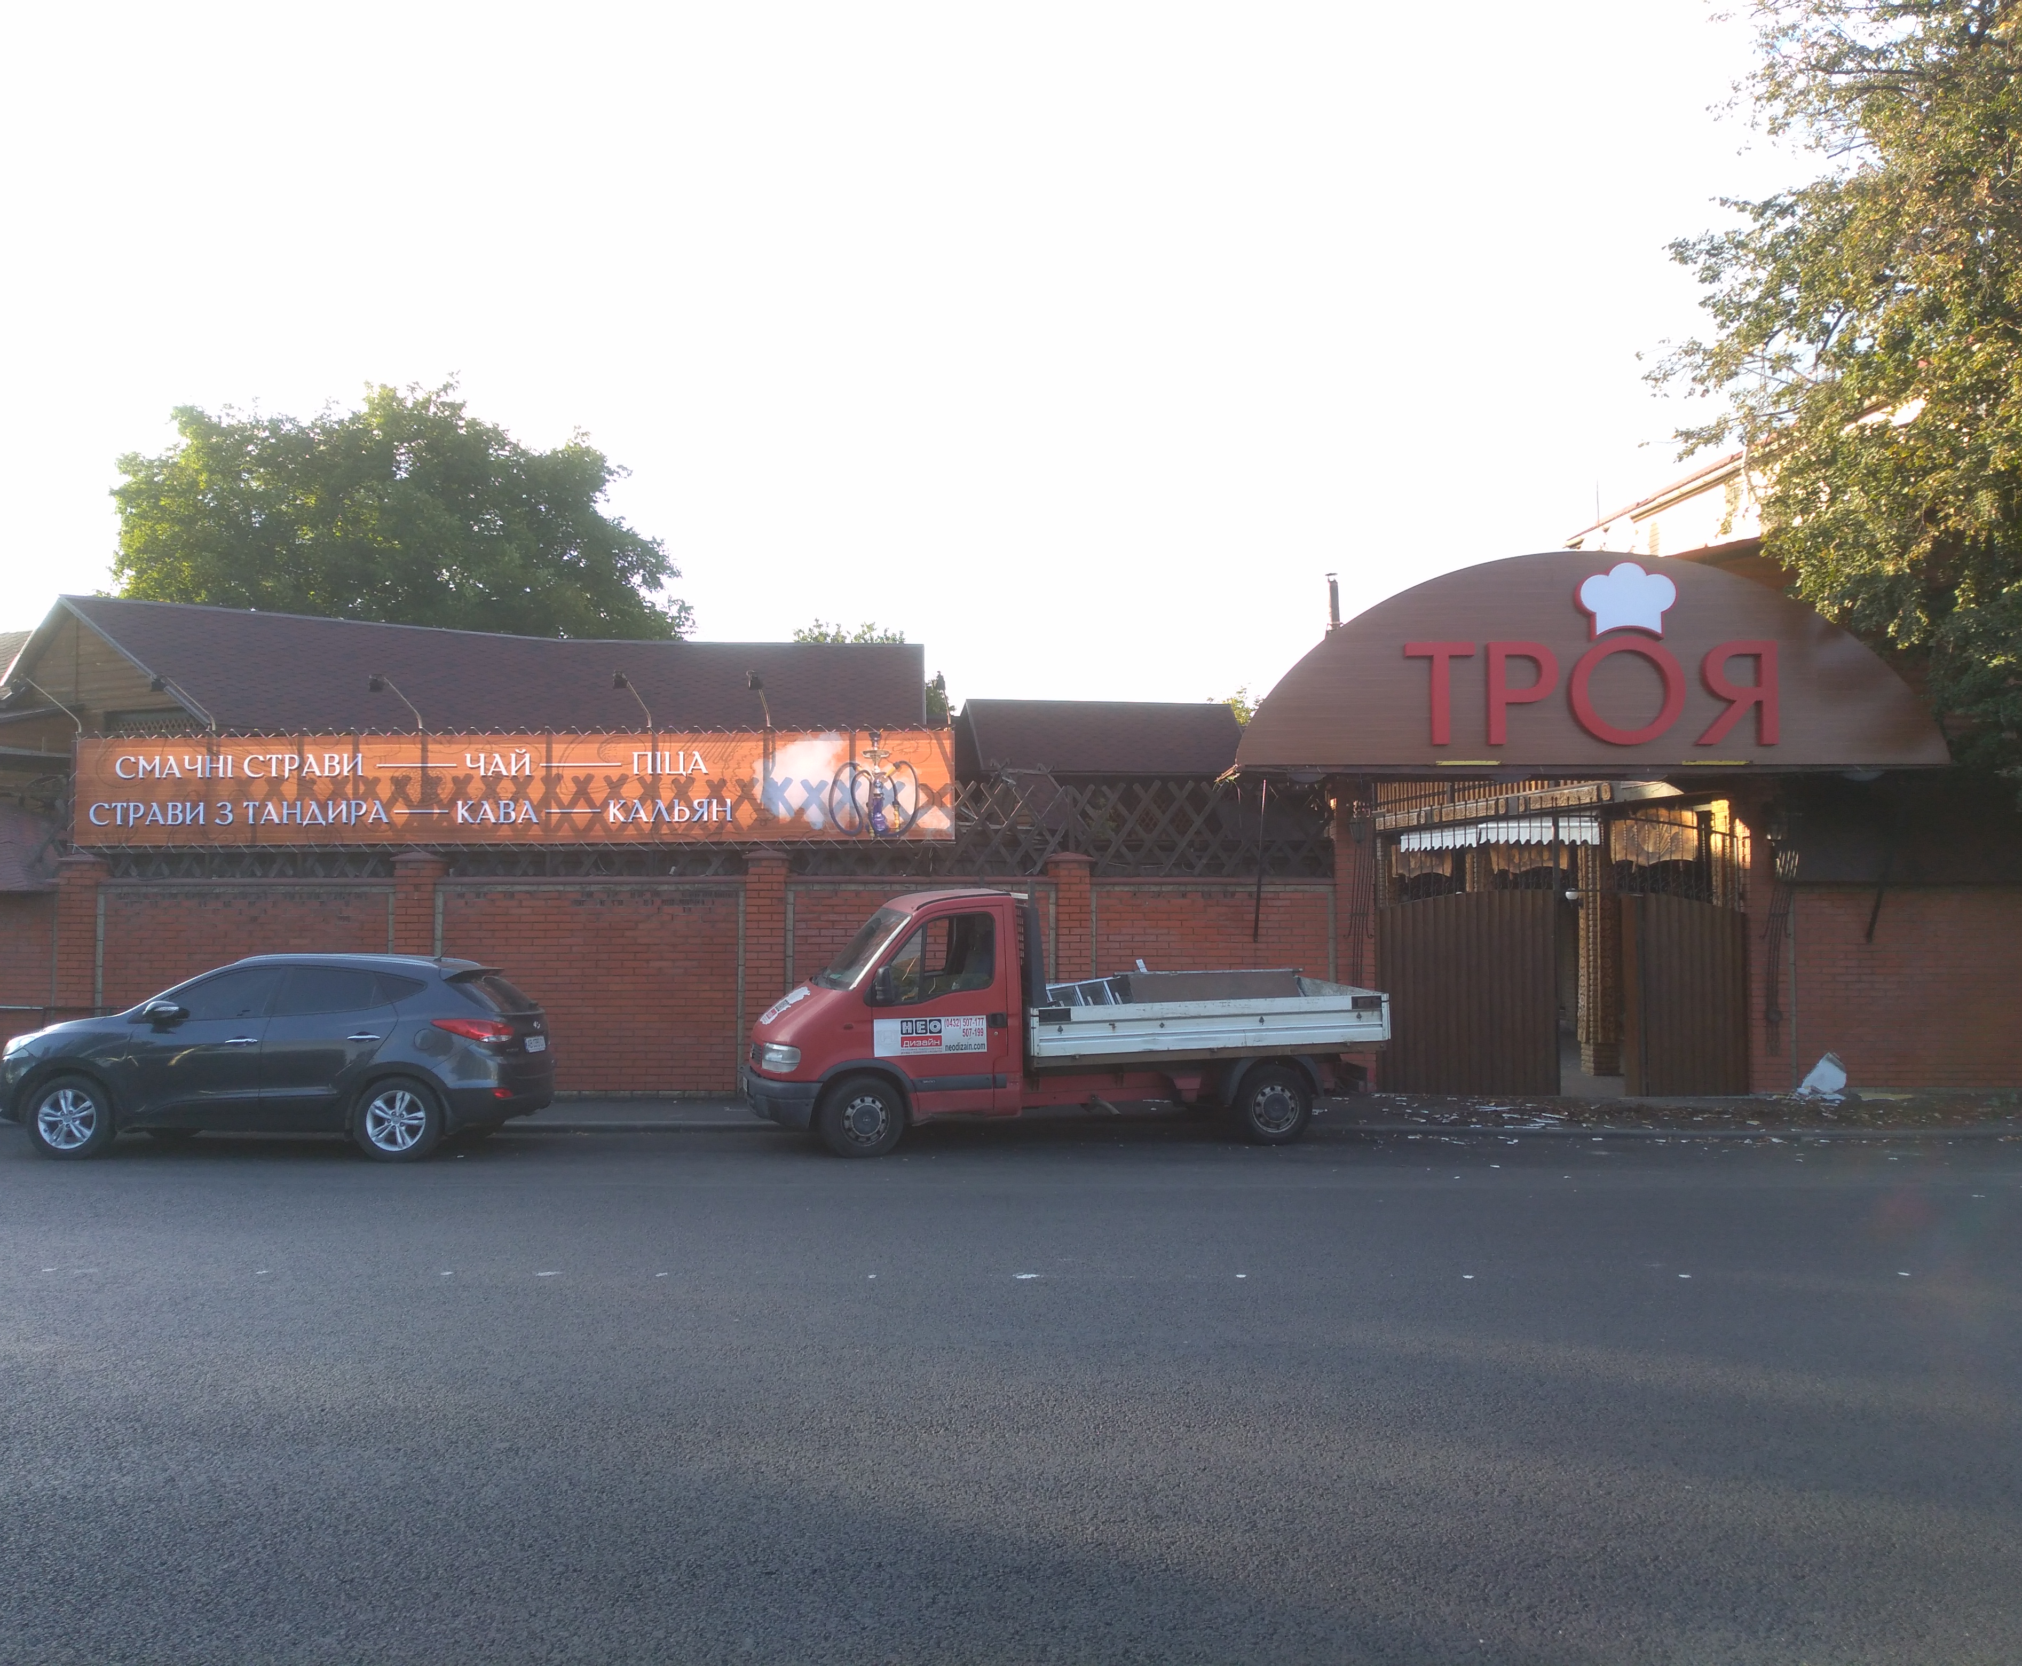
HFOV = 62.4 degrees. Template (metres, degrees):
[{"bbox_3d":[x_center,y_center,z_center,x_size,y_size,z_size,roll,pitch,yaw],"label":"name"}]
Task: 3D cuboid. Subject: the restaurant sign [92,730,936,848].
[{"bbox_3d":[-5.076,-0.441,16.775,9.100,1.140,0.100,0,-3,4],"label":"restaurant sign"}]

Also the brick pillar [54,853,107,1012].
[{"bbox_3d":[-9.481,1.442,17.142,0.440,2.478,0.420,0,-4,0],"label":"brick pillar"}]

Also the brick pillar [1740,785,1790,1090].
[{"bbox_3d":[7.729,1.093,17.165,0.410,3.108,0.400,0,-4,0],"label":"brick pillar"}]

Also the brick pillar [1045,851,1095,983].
[{"bbox_3d":[0.623,1.437,17.554,0.420,2.473,0.420,0,-3,7],"label":"brick pillar"}]

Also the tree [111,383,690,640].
[{"bbox_3d":[-10.700,-2.302,29.128,9.800,11.140,9.200,0,-3,3],"label":"tree"}]

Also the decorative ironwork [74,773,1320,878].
[{"bbox_3d":[-3.218,-0.082,17.292,13.071,1.118,0.100,0,-4,0],"label":"decorative ironwork"}]

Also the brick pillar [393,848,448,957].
[{"bbox_3d":[-5.929,1.390,16.800,0.420,2.404,0.420,0,-3,4],"label":"brick pillar"}]

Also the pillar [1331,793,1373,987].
[{"bbox_3d":[3.626,1.068,17.614,0.410,3.261,0.410,0,-3,6],"label":"pillar"}]

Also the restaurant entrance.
[{"bbox_3d":[5.660,1.084,17.166,3.875,3.199,0.350,0,-4,0],"label":"restaurant entrance"}]

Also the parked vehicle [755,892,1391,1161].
[{"bbox_3d":[0.424,1.617,15.103,5.480,2.240,2.050,1,-4,-13],"label":"parked vehicle"}]

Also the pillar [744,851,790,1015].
[{"bbox_3d":[-2.410,1.379,16.650,0.420,2.396,0.420,0,-3,4],"label":"pillar"}]

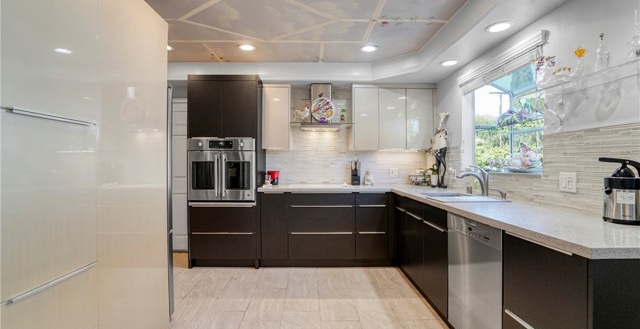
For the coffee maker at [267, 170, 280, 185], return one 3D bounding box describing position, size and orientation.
[{"bbox_3d":[-0.618,0.176,3.570,0.178,0.209,0.184,0,0,-1],"label":"coffee maker"}]

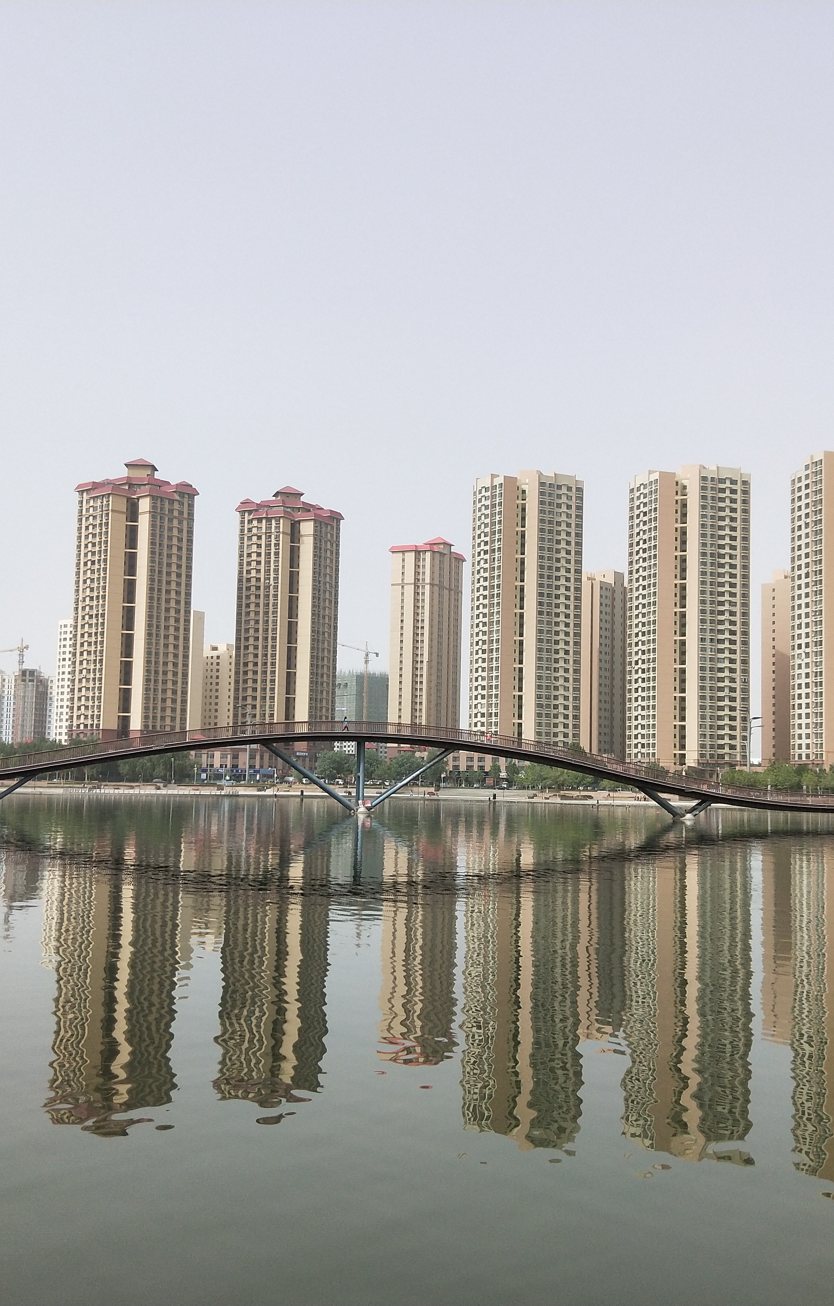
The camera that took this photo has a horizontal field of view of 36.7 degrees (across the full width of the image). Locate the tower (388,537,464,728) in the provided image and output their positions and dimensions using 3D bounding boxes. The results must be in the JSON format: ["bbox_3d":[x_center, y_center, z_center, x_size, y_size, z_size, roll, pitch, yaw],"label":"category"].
[{"bbox_3d":[3.890,1.260,542.550,21.730,103.860,29.030,-1,-6,27],"label":"tower"}]

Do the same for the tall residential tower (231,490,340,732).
[{"bbox_3d":[-45.200,-8.110,438.340,26.430,101.130,26.900,-2,-6,29],"label":"tall residential tower"}]

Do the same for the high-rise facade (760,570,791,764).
[{"bbox_3d":[138.600,8.750,466.880,14.000,77.320,28.000,-2,-6,30],"label":"high-rise facade"}]

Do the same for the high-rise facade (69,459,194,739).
[{"bbox_3d":[-95.100,-13.550,419.550,27.000,103.150,27.000,-3,-6,39],"label":"high-rise facade"}]

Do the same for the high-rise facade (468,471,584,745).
[{"bbox_3d":[35.200,-7.380,403.520,26.980,96.760,24.560,4,-6,-28],"label":"high-rise facade"}]

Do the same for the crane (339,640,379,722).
[{"bbox_3d":[-41.860,32.260,825.030,3.000,84.250,62.000,-1,-6,27],"label":"crane"}]

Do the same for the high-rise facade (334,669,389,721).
[{"bbox_3d":[-36.010,45.500,860.470,30.000,64.250,26.000,5,-6,-35],"label":"high-rise facade"}]

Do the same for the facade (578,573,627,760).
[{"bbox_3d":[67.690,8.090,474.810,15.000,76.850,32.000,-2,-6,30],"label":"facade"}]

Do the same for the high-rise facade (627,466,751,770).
[{"bbox_3d":[84.770,-7.480,392.030,28.180,96.990,25.940,3,-6,-16],"label":"high-rise facade"}]

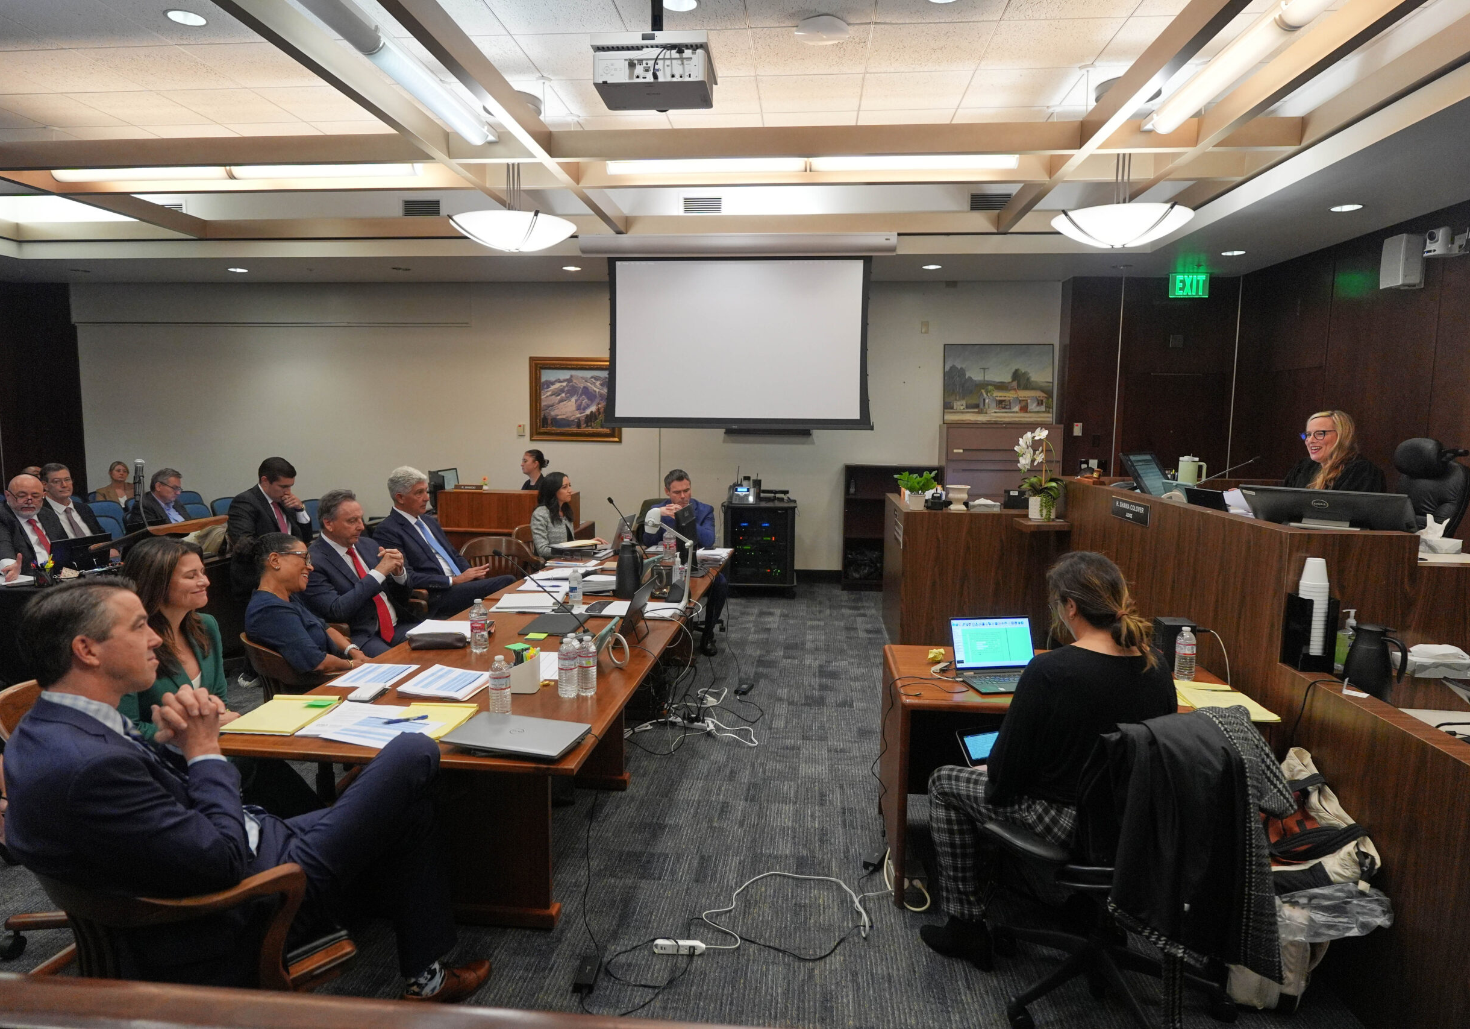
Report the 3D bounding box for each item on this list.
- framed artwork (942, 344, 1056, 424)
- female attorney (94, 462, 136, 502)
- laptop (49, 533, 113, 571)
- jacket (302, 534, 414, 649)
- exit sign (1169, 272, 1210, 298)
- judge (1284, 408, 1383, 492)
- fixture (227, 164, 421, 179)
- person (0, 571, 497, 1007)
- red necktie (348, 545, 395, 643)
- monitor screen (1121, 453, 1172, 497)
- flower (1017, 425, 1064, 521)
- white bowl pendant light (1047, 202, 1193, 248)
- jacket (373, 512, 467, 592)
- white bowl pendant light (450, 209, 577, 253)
[{"bbox_3d":[2.579,-1.271,8.426,1.110,0.760,0.050,1,6,5],"label":"framed artwork"},{"bbox_3d":[-6.123,0.079,8.755,0.750,1.220,0.500,3,6,22],"label":"female attorney"},{"bbox_3d":[-3.944,0.233,5.137,0.290,0.220,0.360,4,7,30],"label":"laptop"},{"bbox_3d":[-1.675,0.411,3.888,0.460,0.620,0.500,3,7,21],"label":"jacket"},{"bbox_3d":[4.234,-2.117,7.960,0.340,0.205,0.030,1,6,5],"label":"exit sign"},{"bbox_3d":[2.581,0.135,3.878,0.780,1.240,0.540,-1,6,-13],"label":"judge"},{"bbox_3d":[-2.601,-2.154,5.372,1.250,0.130,0.150,1,6,5],"label":"fixture"},{"bbox_3d":[-1.090,0.787,2.115,1.060,1.320,0.600,-5,8,-38],"label":"person"},{"bbox_3d":[-1.601,0.356,3.794,0.060,0.460,0.090,-20,4,7],"label":"red necktie"},{"bbox_3d":[2.256,-0.240,4.705,0.400,0.320,0.060,-4,-26,-38],"label":"monitor screen"},{"bbox_3d":[1.778,-0.229,4.989,0.290,0.560,0.250,1,6,5],"label":"flower"},{"bbox_3d":[2.272,-1.661,5.072,0.770,0.180,0.770,1,6,5],"label":"white bowl pendant light"},{"bbox_3d":[-1.661,0.312,4.502,0.460,0.620,0.500,3,7,21],"label":"jacket"},{"bbox_3d":[-1.401,-1.754,5.440,0.770,0.165,0.770,1,6,5],"label":"white bowl pendant light"}]

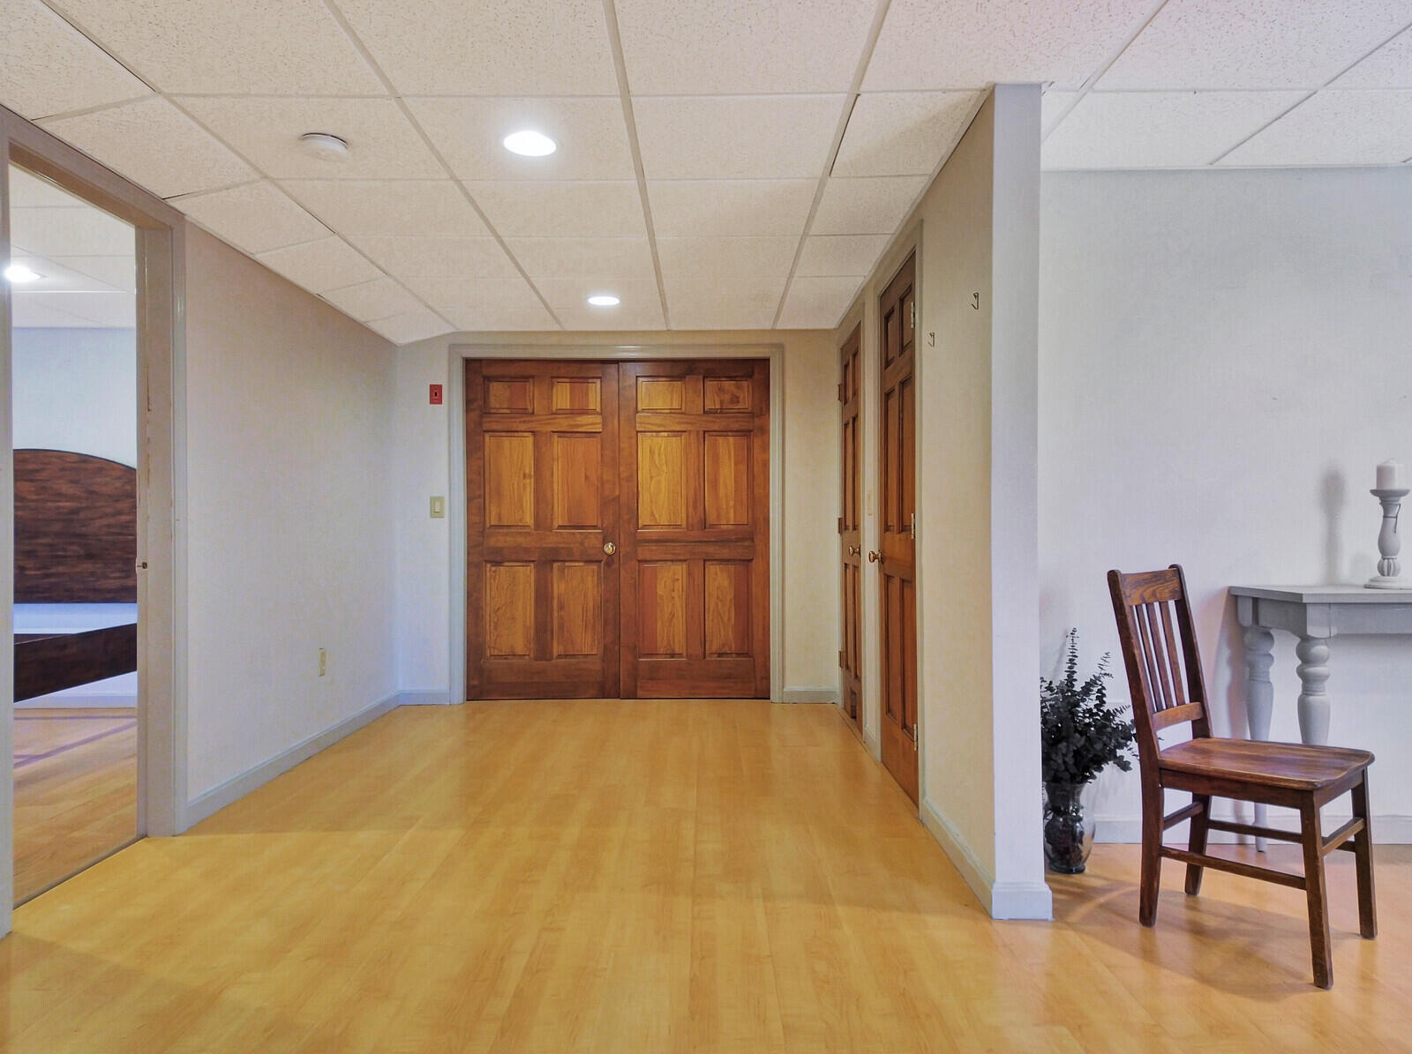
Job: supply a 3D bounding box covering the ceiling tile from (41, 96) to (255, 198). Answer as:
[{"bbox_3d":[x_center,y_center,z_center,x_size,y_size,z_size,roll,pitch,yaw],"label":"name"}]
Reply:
[{"bbox_3d":[-1.639,-1.132,2.718,0.340,0.020,0.582,-15,0,0],"label":"ceiling tile"}]

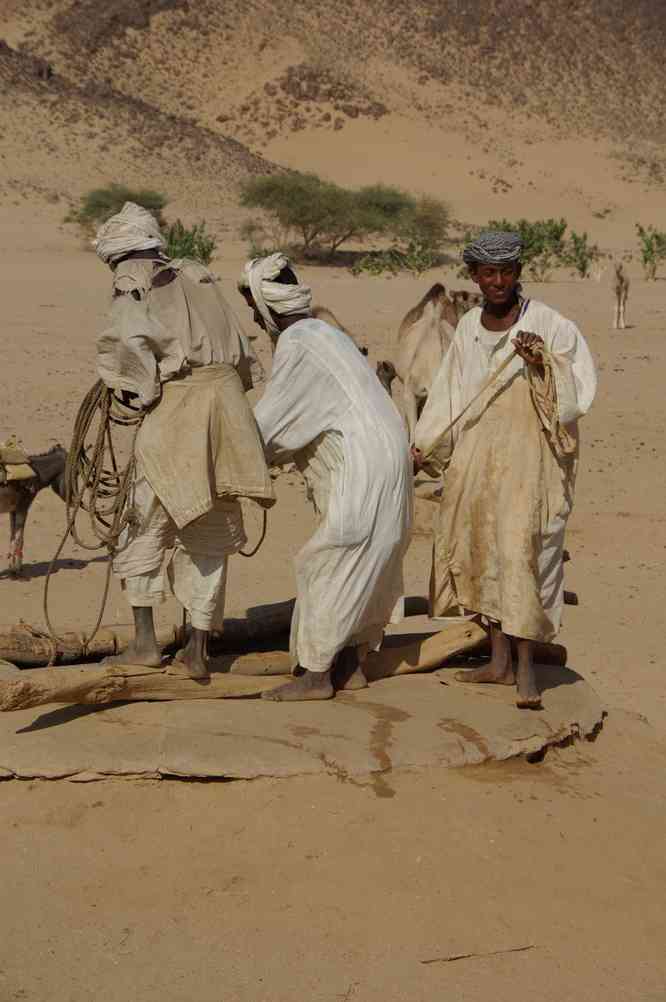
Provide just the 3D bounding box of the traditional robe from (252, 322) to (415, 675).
[{"bbox_3d":[0.008,-0.040,9.800,0.500,1.260,0.500,1,5,12],"label":"traditional robe"}]

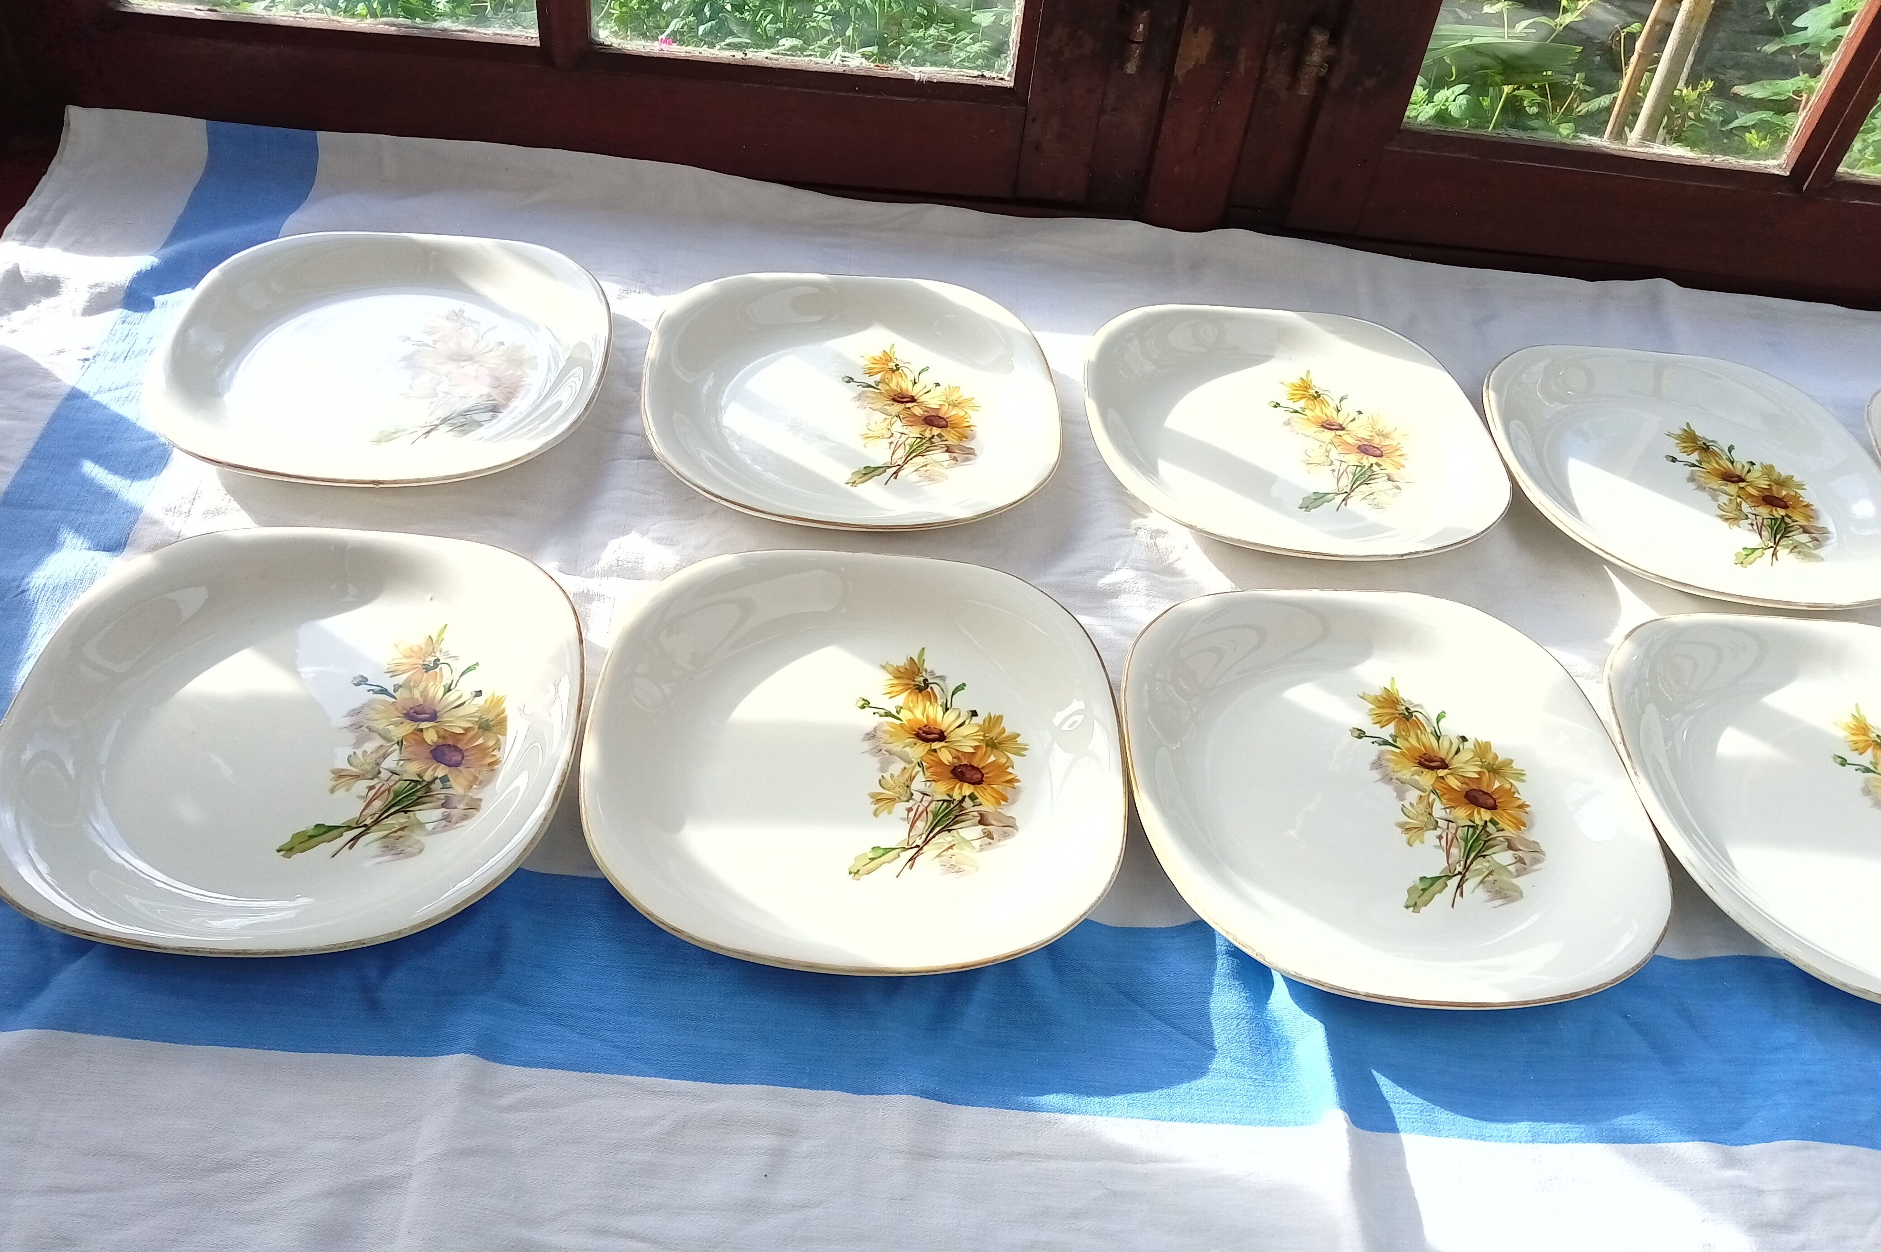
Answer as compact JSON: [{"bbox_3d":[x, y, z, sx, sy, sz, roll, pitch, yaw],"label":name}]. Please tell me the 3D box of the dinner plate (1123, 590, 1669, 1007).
[{"bbox_3d":[0.200,0.074,0.695,0.236,0.026,0.242,2,44,-6],"label":"dinner plate"}]

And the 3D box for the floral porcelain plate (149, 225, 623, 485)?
[{"bbox_3d":[-0.308,-0.148,0.855,0.236,0.026,0.242,4,44,-3],"label":"floral porcelain plate"}]

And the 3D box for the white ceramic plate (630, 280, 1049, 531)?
[{"bbox_3d":[-0.051,-0.126,0.869,0.236,0.026,0.242,2,44,-7],"label":"white ceramic plate"}]

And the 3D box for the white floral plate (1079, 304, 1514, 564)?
[{"bbox_3d":[0.202,-0.112,0.889,0.236,0.026,0.242,1,44,-7],"label":"white floral plate"}]

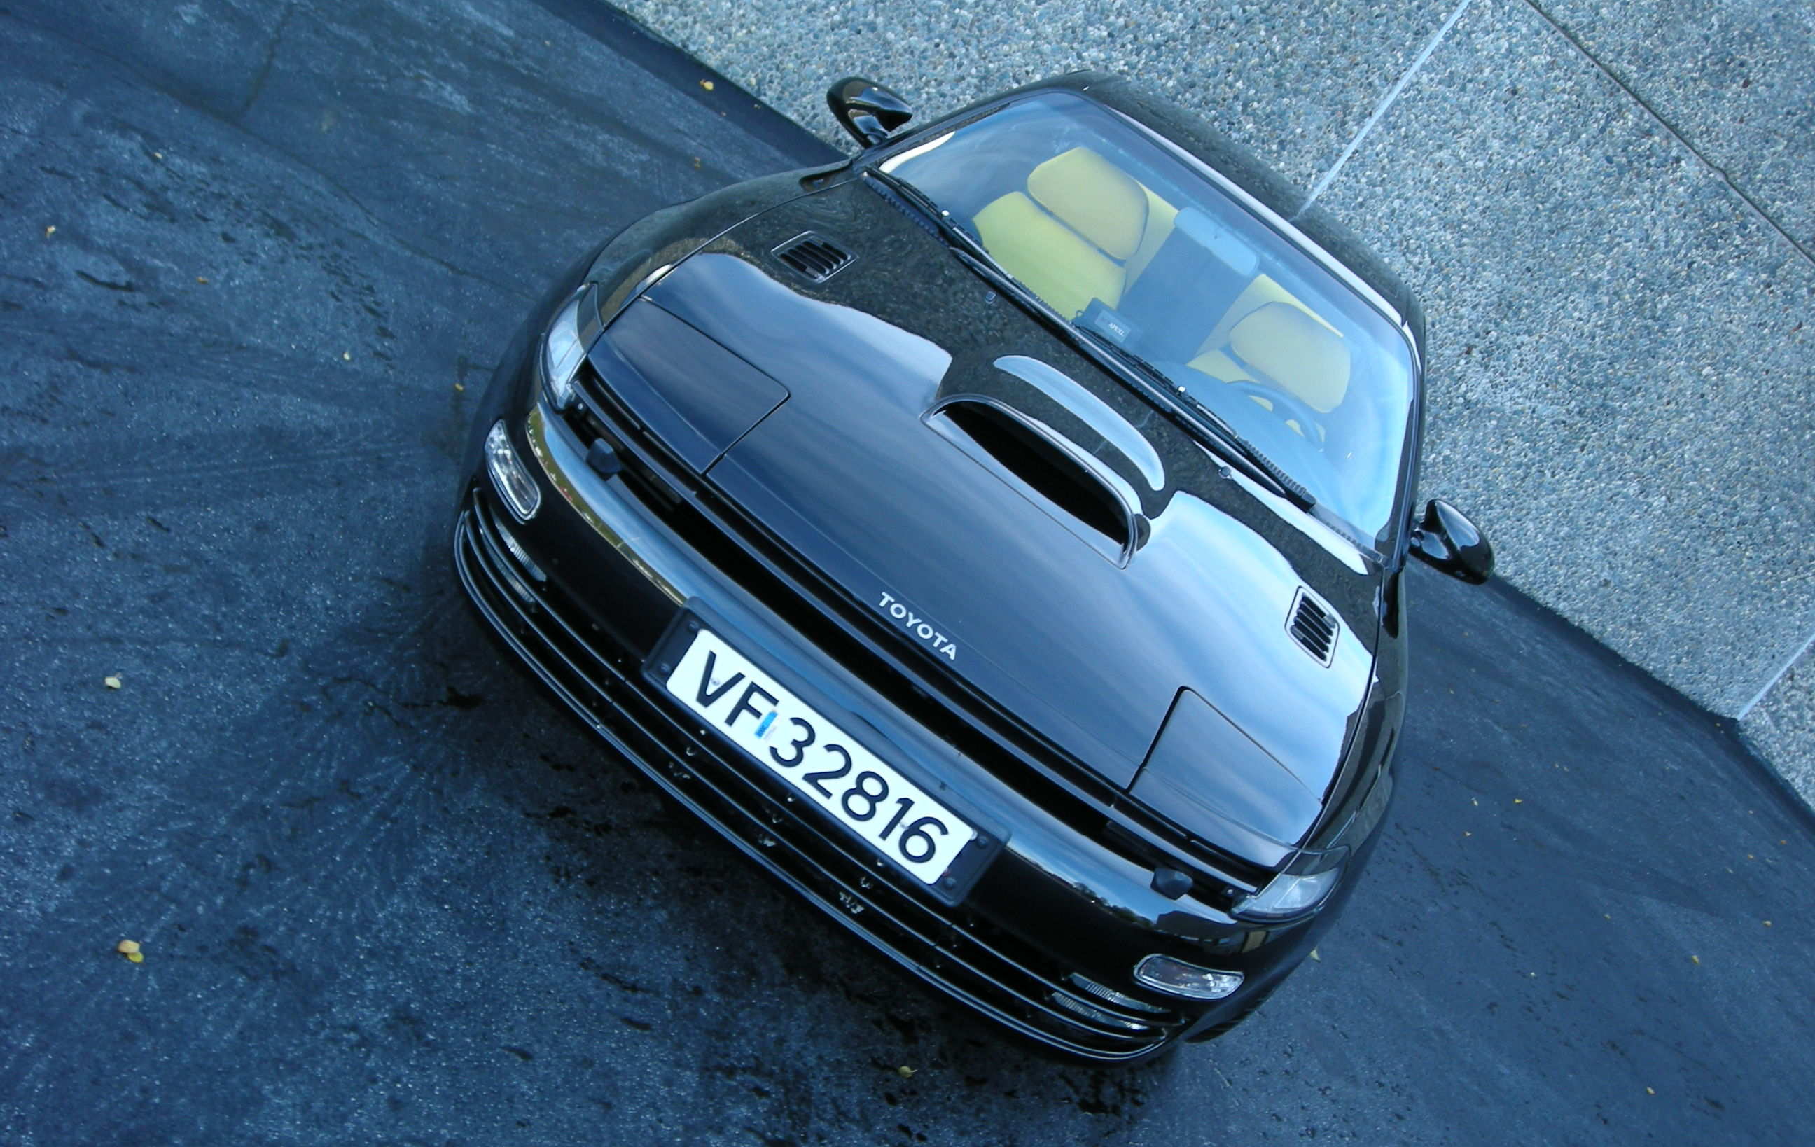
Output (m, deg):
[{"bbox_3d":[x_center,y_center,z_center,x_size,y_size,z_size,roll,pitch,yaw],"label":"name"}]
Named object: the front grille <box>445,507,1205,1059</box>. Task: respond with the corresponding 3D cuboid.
[{"bbox_3d":[-0.174,0.346,2.973,1.460,0.180,0.320,37,20,2],"label":"front grille"}]

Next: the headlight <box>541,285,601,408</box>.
[{"bbox_3d":[-0.536,-0.375,2.983,0.140,0.150,0.220,37,20,2],"label":"headlight"}]

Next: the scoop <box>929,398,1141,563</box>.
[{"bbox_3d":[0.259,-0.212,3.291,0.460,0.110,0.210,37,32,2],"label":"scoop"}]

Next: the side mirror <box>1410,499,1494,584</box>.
[{"bbox_3d":[1.212,-0.067,4.067,0.200,0.135,0.150,37,20,2],"label":"side mirror"}]

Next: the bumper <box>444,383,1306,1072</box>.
[{"bbox_3d":[-0.105,0.256,3.005,1.660,0.390,0.480,37,20,2],"label":"bumper"}]

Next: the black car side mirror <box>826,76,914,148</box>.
[{"bbox_3d":[-0.106,-1.050,4.129,0.200,0.135,0.150,37,20,2],"label":"black car side mirror"}]

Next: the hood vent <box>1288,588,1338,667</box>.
[{"bbox_3d":[0.767,0.098,3.445,0.110,0.035,0.165,37,34,2],"label":"hood vent"}]

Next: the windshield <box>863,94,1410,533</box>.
[{"bbox_3d":[0.623,-0.646,4.136,1.400,0.140,0.800,37,46,2],"label":"windshield"}]

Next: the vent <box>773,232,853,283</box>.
[{"bbox_3d":[-0.170,-0.605,3.488,0.110,0.035,0.165,37,34,2],"label":"vent"}]

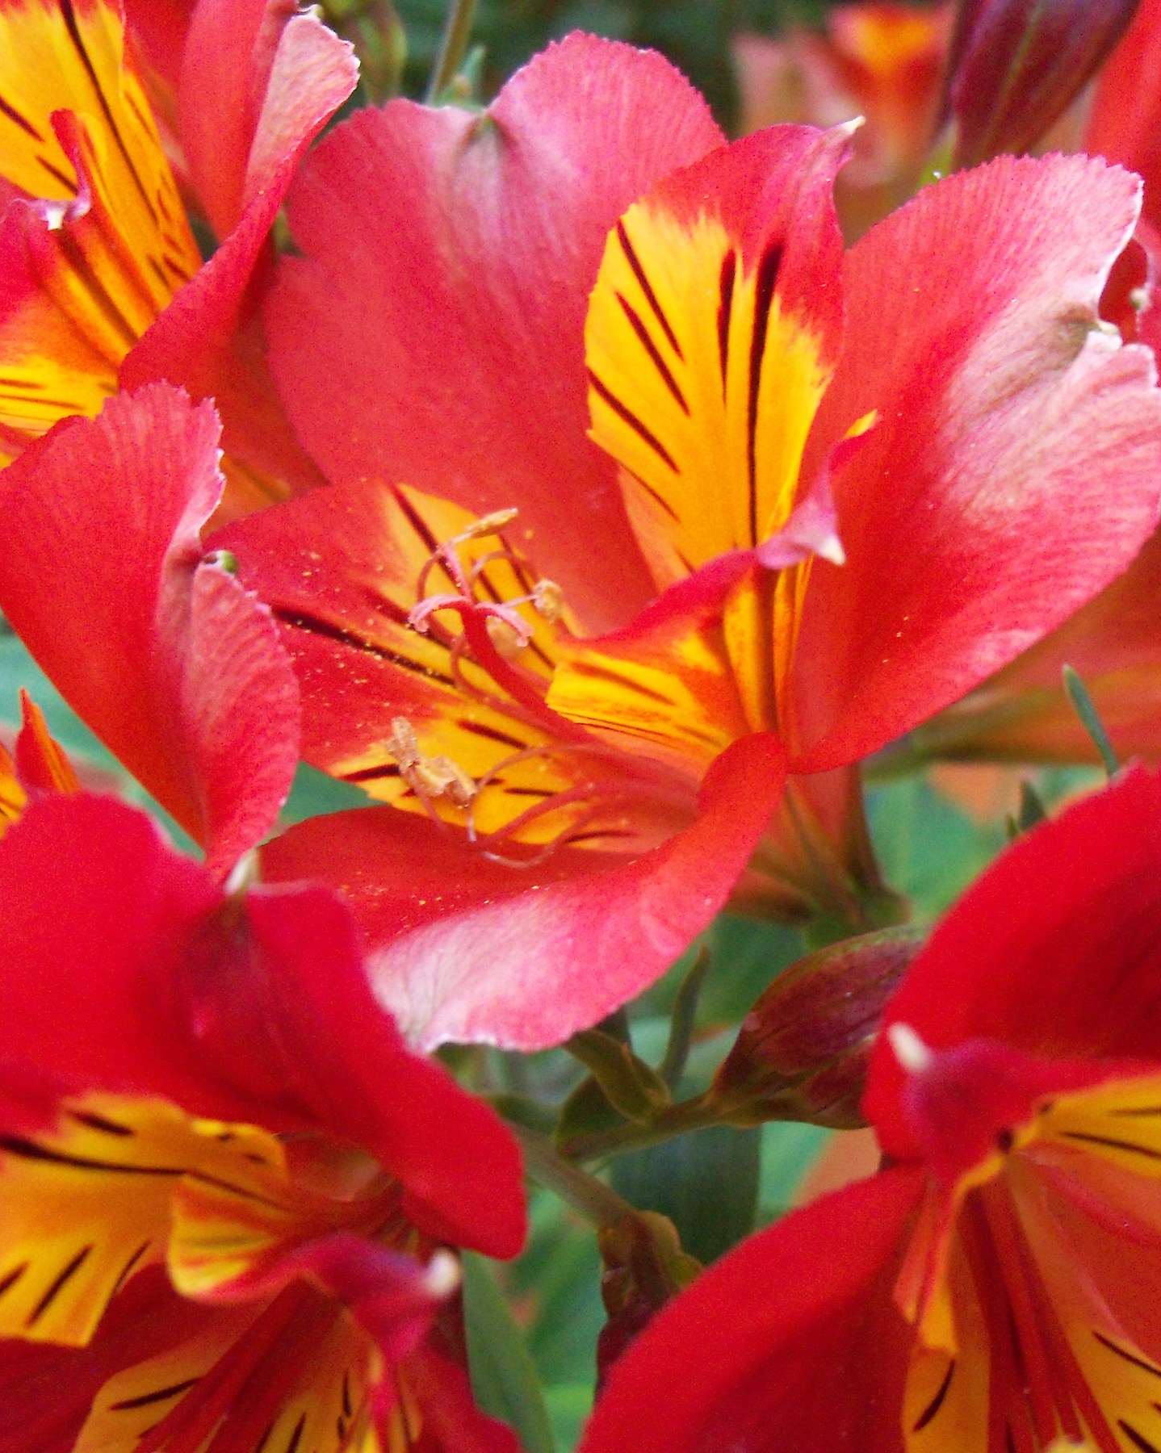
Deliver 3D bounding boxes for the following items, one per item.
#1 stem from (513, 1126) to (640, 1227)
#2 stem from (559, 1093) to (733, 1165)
[{"bbox_3d":[0.000,0.040,0.173,0.013,0.003,0.003,40,0,6],"label":"stem"},{"bbox_3d":[0.006,0.036,0.173,0.015,0.003,0.003,-16,0,6],"label":"stem"}]

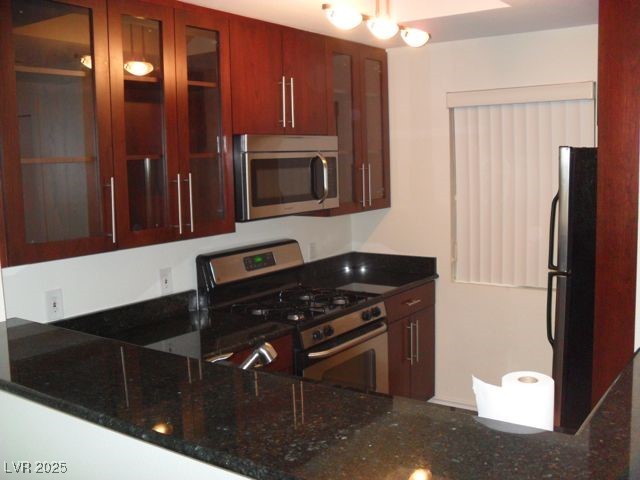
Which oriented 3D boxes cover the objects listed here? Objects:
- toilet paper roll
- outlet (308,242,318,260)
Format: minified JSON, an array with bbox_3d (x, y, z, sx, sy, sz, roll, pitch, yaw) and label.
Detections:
[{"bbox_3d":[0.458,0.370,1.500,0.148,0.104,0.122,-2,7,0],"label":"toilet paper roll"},{"bbox_3d":[-0.037,0.072,4.168,0.010,0.117,0.075,3,8,36],"label":"outlet"}]

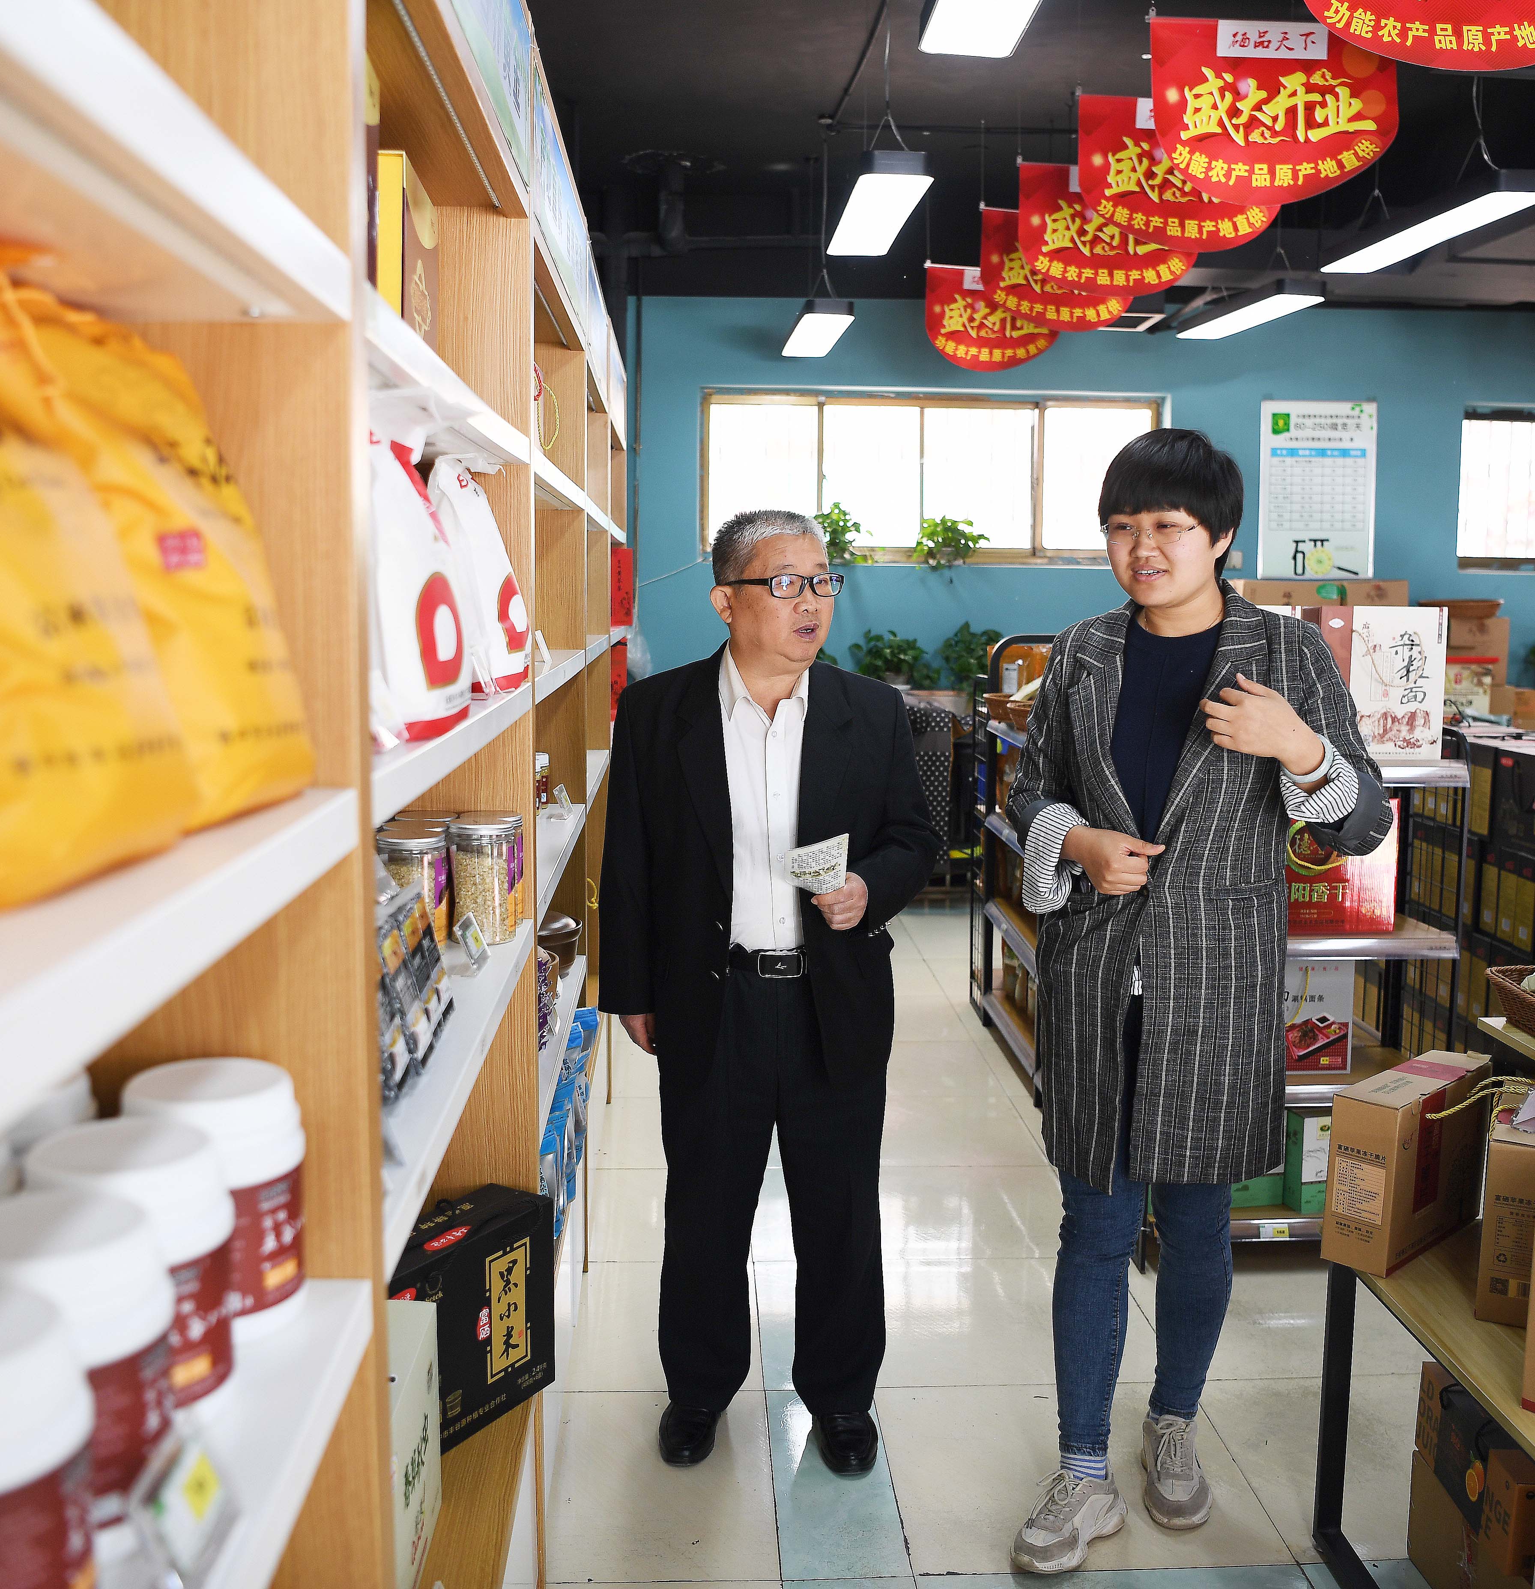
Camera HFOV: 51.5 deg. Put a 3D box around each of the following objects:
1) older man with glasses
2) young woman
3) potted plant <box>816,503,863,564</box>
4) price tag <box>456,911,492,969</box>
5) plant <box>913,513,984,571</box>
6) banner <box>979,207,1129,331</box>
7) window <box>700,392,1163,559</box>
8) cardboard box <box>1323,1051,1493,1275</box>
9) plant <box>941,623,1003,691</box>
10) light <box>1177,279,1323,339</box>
[{"bbox_3d":[-0.011,0.336,2.848,0.590,1.670,0.370,0,7,-7],"label":"older man with glasses"},{"bbox_3d":[0.671,0.324,2.607,0.580,1.770,0.430,2,7,12],"label":"young woman"},{"bbox_3d":[0.362,-1.328,8.122,0.270,0.330,0.270,0,7,-3],"label":"potted plant"},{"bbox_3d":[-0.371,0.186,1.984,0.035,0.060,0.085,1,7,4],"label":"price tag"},{"bbox_3d":[0.954,-1.319,8.306,0.380,0.300,0.320,0,7,-5],"label":"plant"},{"bbox_3d":[1.207,-2.207,6.687,0.660,0.490,0.020,-1,7,-9],"label":"banner"},{"bbox_3d":[0.862,-1.669,8.307,2.410,0.870,0.120,0,7,-5],"label":"window"},{"bbox_3d":[1.038,0.592,2.568,0.335,0.266,0.103,-6,10,-42],"label":"cardboard box"},{"bbox_3d":[1.021,-0.661,7.883,0.330,0.370,0.310,0,7,-3],"label":"plant"},{"bbox_3d":[2.080,-2.085,6.889,0.220,0.065,1.130,0,7,-3],"label":"light"}]

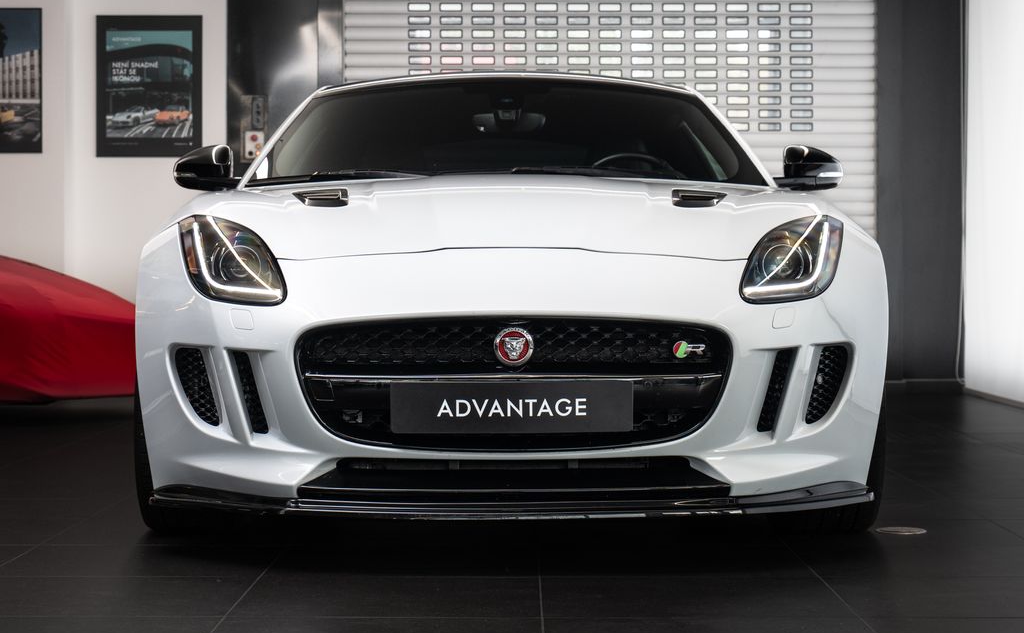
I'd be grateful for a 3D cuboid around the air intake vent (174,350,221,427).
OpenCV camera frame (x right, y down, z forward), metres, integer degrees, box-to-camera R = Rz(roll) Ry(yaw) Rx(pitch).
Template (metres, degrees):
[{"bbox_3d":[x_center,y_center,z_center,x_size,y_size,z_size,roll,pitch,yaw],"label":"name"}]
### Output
[{"bbox_3d":[-0.732,0.163,3.970,0.100,0.180,0.080,0,1,18],"label":"air intake vent"}]

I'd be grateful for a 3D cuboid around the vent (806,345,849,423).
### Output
[{"bbox_3d":[0.734,0.158,3.970,0.100,0.180,0.080,0,1,-18],"label":"vent"}]

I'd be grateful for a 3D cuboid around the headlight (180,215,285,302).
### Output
[{"bbox_3d":[-0.669,-0.136,4.080,0.260,0.215,0.270,0,1,18],"label":"headlight"}]

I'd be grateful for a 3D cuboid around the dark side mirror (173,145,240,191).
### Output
[{"bbox_3d":[-0.931,-0.451,5.200,0.210,0.140,0.150,0,1,0],"label":"dark side mirror"}]

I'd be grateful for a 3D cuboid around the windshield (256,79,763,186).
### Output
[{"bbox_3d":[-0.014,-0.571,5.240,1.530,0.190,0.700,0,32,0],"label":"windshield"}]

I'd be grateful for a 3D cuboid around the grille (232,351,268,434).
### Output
[{"bbox_3d":[-0.598,0.174,3.900,0.075,0.183,0.070,0,1,10],"label":"grille"}]

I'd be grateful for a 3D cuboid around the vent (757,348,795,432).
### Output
[{"bbox_3d":[0.604,0.169,3.900,0.075,0.183,0.070,0,1,-10],"label":"vent"}]

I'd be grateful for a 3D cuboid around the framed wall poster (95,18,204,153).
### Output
[{"bbox_3d":[-2.057,-1.307,9.700,0.605,0.805,0.030,0,1,0],"label":"framed wall poster"}]

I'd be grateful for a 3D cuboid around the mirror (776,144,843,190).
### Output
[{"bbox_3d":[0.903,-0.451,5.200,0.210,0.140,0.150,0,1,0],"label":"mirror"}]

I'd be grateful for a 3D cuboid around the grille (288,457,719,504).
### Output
[{"bbox_3d":[0.005,0.357,3.720,0.940,0.105,0.160,0,1,0],"label":"grille"}]

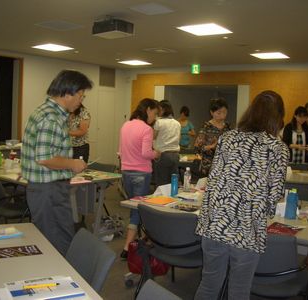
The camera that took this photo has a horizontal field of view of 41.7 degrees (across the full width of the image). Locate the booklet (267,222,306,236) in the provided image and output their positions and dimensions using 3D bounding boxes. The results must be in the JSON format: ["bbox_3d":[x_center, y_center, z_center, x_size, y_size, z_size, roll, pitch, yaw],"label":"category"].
[{"bbox_3d":[0.855,0.519,2.620,0.200,0.008,0.265,7,6,38],"label":"booklet"}]

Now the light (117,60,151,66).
[{"bbox_3d":[-0.469,-2.186,10.150,0.600,0.050,0.600,7,6,38],"label":"light"}]

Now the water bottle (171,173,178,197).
[{"bbox_3d":[0.185,0.315,3.590,0.068,0.205,0.068,3,5,0],"label":"water bottle"}]

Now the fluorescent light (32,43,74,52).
[{"bbox_3d":[-2.050,-2.101,8.249,0.600,0.060,0.600,6,5,39],"label":"fluorescent light"}]

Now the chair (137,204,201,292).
[{"bbox_3d":[0.173,0.781,2.886,0.520,0.790,0.550,5,5,24],"label":"chair"}]

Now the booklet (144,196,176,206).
[{"bbox_3d":[0.053,0.402,3.170,0.190,0.012,0.245,5,5,29],"label":"booklet"}]

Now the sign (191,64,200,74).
[{"bbox_3d":[0.972,-1.876,9.400,0.215,0.215,0.050,7,6,38],"label":"sign"}]

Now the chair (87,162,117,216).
[{"bbox_3d":[-0.795,0.568,4.819,0.520,0.790,0.550,7,6,38],"label":"chair"}]

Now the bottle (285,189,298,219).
[{"bbox_3d":[0.969,0.377,2.837,0.080,0.198,0.080,6,5,39],"label":"bottle"}]

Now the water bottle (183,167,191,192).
[{"bbox_3d":[0.313,0.269,3.735,0.066,0.218,0.066,6,5,39],"label":"water bottle"}]

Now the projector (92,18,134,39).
[{"bbox_3d":[-0.538,-1.595,5.349,0.450,0.150,0.320,6,5,39],"label":"projector"}]

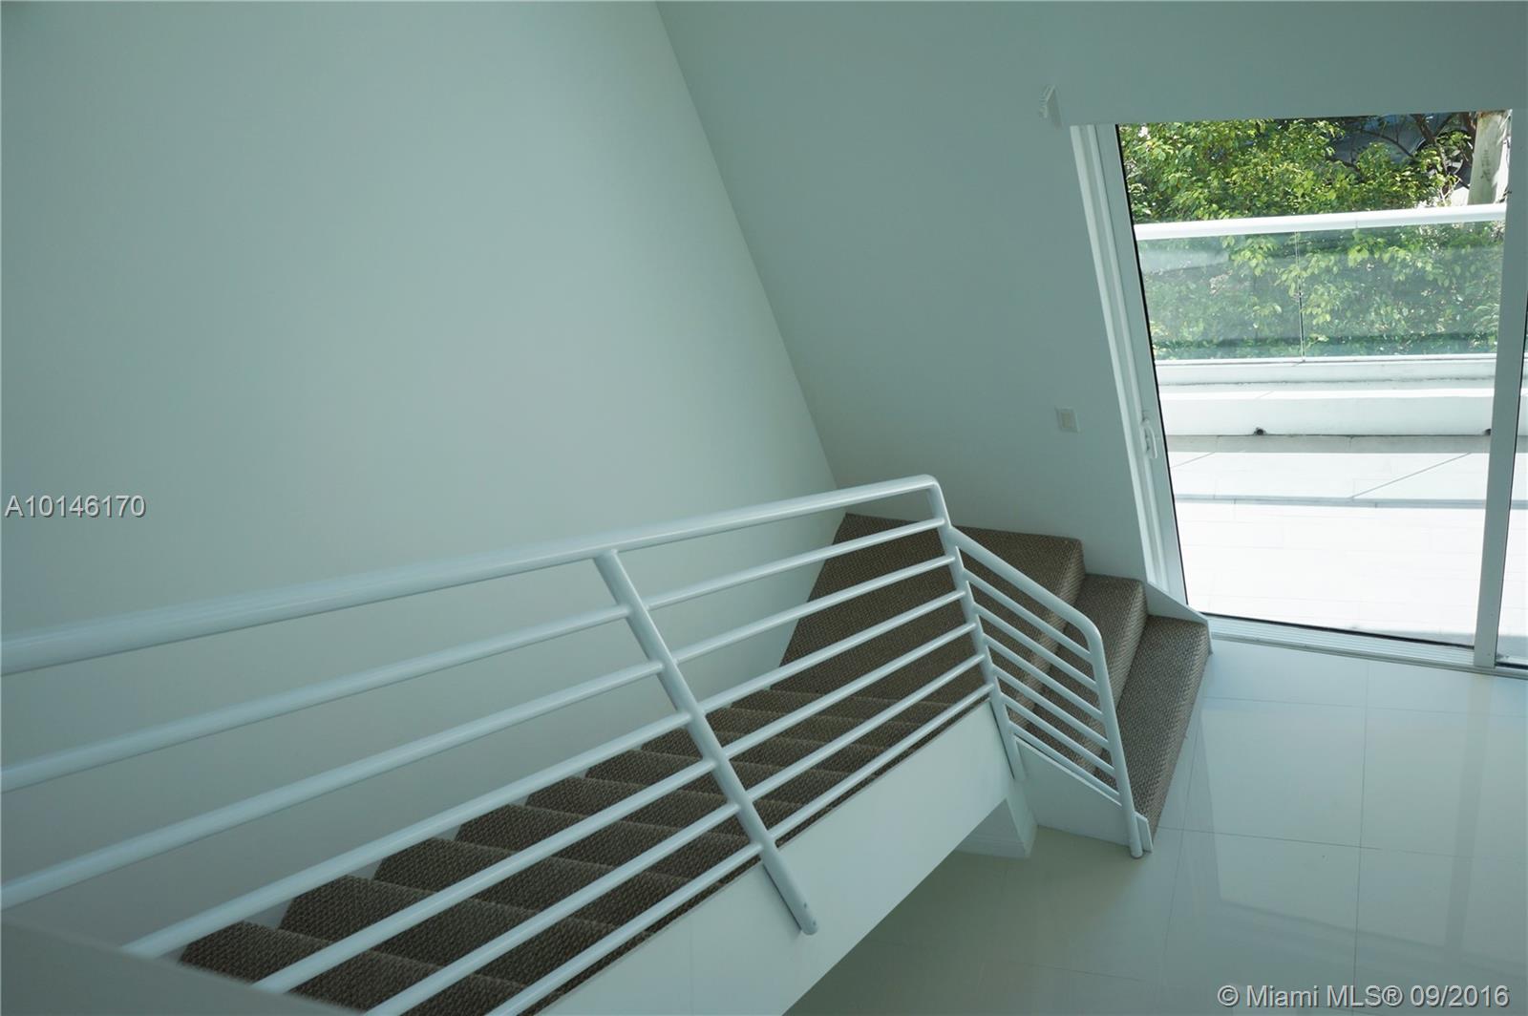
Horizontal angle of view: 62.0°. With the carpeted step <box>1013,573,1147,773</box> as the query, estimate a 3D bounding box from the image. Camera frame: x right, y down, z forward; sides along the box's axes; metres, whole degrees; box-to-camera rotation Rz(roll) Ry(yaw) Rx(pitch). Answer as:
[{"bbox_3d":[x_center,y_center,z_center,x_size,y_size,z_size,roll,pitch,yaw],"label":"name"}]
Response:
[{"bbox_3d":[1.213,0.659,4.804,0.231,0.198,0.909,6,47,31],"label":"carpeted step"}]

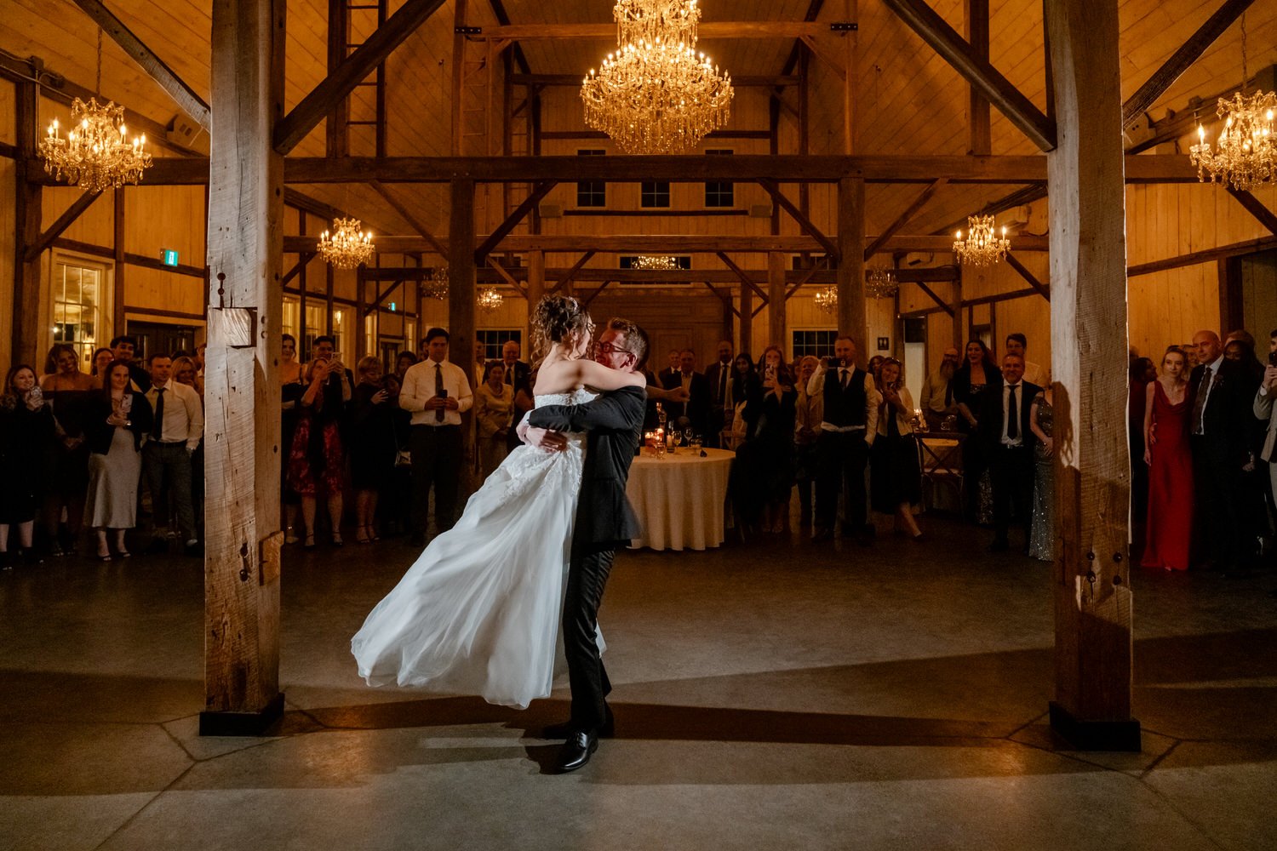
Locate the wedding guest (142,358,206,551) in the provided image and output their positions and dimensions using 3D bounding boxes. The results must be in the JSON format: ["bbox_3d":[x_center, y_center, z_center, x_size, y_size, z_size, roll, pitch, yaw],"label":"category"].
[{"bbox_3d":[-3.965,0.246,7.250,0.520,1.710,0.360,-1,3,-14],"label":"wedding guest"}]

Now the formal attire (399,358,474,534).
[{"bbox_3d":[-1.768,0.201,7.450,0.640,1.580,0.380,-1,3,-14],"label":"formal attire"}]

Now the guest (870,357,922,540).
[{"bbox_3d":[2.304,0.194,7.634,0.460,1.615,0.420,1,4,20],"label":"guest"}]

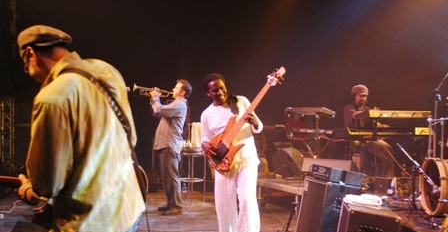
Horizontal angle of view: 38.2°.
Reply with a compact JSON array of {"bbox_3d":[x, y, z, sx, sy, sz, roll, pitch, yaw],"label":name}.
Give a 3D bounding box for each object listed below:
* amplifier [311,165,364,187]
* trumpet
[{"bbox_3d":[1.160,0.608,6.660,0.350,0.132,0.470,10,-1,-15],"label":"amplifier"},{"bbox_3d":[-0.920,-0.322,8.420,0.540,0.155,0.125,9,1,-4],"label":"trumpet"}]

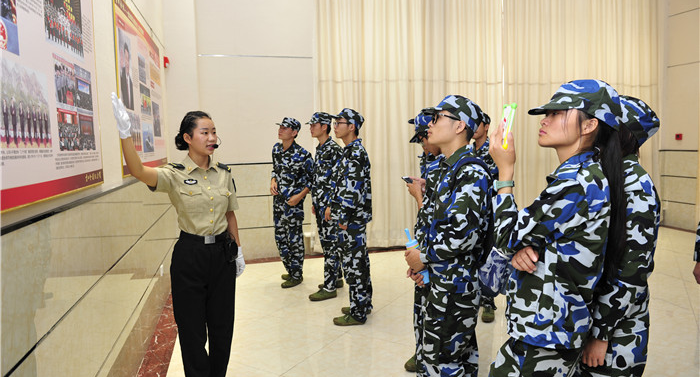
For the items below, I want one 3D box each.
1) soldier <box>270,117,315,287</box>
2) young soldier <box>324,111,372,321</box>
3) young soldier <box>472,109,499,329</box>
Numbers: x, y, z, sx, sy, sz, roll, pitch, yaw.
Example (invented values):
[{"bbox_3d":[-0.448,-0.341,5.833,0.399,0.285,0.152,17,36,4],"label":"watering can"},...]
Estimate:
[{"bbox_3d":[-0.617,0.139,5.000,0.360,1.770,0.500,-7,8,-45],"label":"soldier"},{"bbox_3d":[0.030,0.223,3.980,0.380,1.780,0.480,-2,6,-8],"label":"young soldier"},{"bbox_3d":[1.106,0.218,3.980,0.500,1.750,0.360,3,7,38],"label":"young soldier"}]

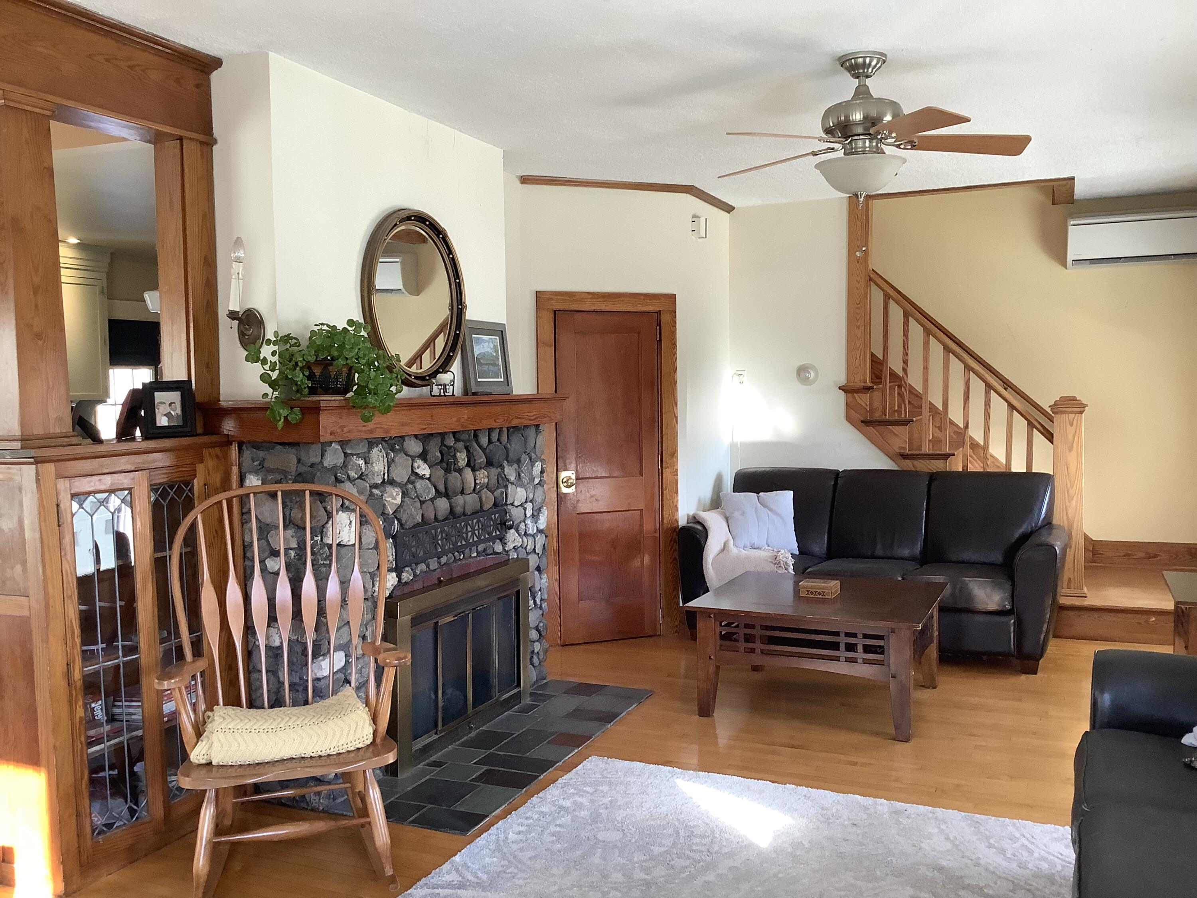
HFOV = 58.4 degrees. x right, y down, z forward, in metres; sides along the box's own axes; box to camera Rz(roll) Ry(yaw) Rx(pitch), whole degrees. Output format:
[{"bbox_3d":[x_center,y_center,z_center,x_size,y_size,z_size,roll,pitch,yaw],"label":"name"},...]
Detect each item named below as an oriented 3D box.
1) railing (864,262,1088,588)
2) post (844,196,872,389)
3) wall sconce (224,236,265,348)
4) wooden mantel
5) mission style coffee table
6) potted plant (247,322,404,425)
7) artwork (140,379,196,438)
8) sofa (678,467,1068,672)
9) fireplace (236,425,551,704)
[{"bbox_3d":[2.299,-0.126,6.529,1.263,1.965,0.195,1,4,23],"label":"railing"},{"bbox_3d":[1.644,-0.989,6.761,0.135,1.158,0.135,1,4,23],"label":"post"},{"bbox_3d":[-1.232,-0.527,3.690,0.117,0.390,0.100,1,4,23],"label":"wall sconce"},{"bbox_3d":[-0.771,-0.155,4.635,0.495,0.140,1.995,1,4,23],"label":"wooden mantel"},{"bbox_3d":[1.051,0.934,5.044,1.030,0.487,1.020,1,4,23],"label":"mission style coffee table"},{"bbox_3d":[-0.965,-0.269,3.802,0.390,0.367,0.405,1,4,23],"label":"potted plant"},{"bbox_3d":[-1.442,-0.131,3.600,0.156,0.191,0.025,-3,-5,-28],"label":"artwork"},{"bbox_3d":[1.553,0.625,6.124,2.059,0.957,0.855,1,4,23],"label":"sofa"},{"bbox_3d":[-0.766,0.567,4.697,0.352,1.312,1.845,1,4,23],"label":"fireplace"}]

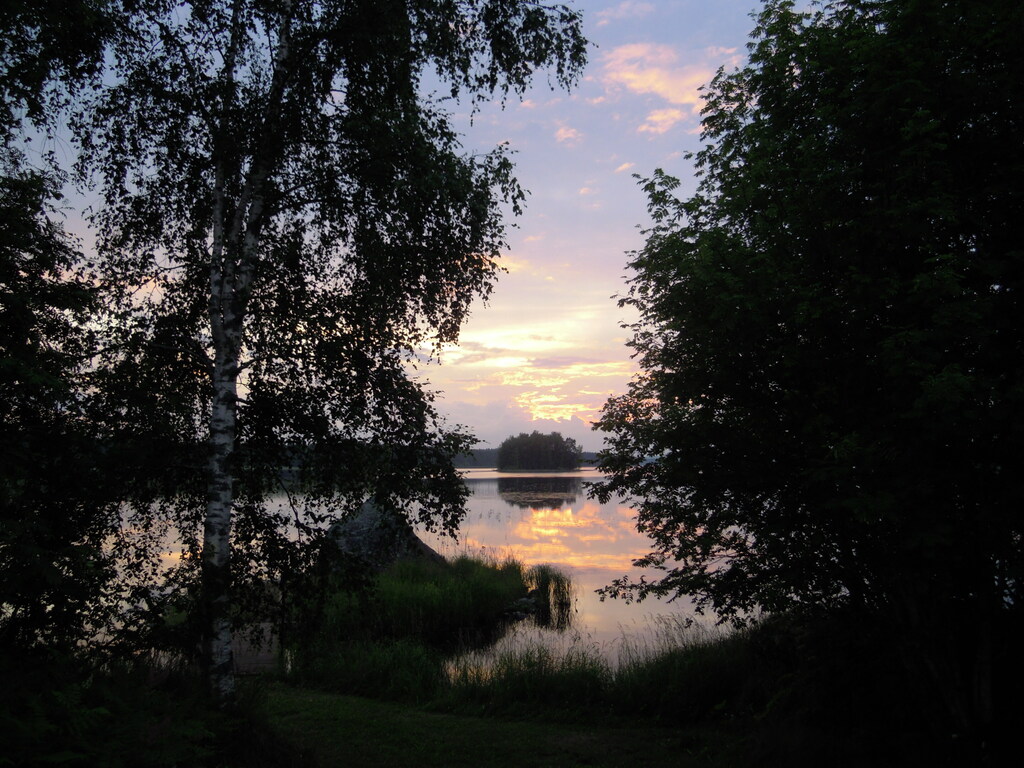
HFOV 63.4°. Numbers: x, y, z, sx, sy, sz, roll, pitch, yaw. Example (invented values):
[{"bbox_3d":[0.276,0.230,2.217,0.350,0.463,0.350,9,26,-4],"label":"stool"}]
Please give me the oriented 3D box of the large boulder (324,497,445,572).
[{"bbox_3d":[-1.910,2.330,12.500,1.850,1.300,1.600,0,-6,0],"label":"large boulder"}]

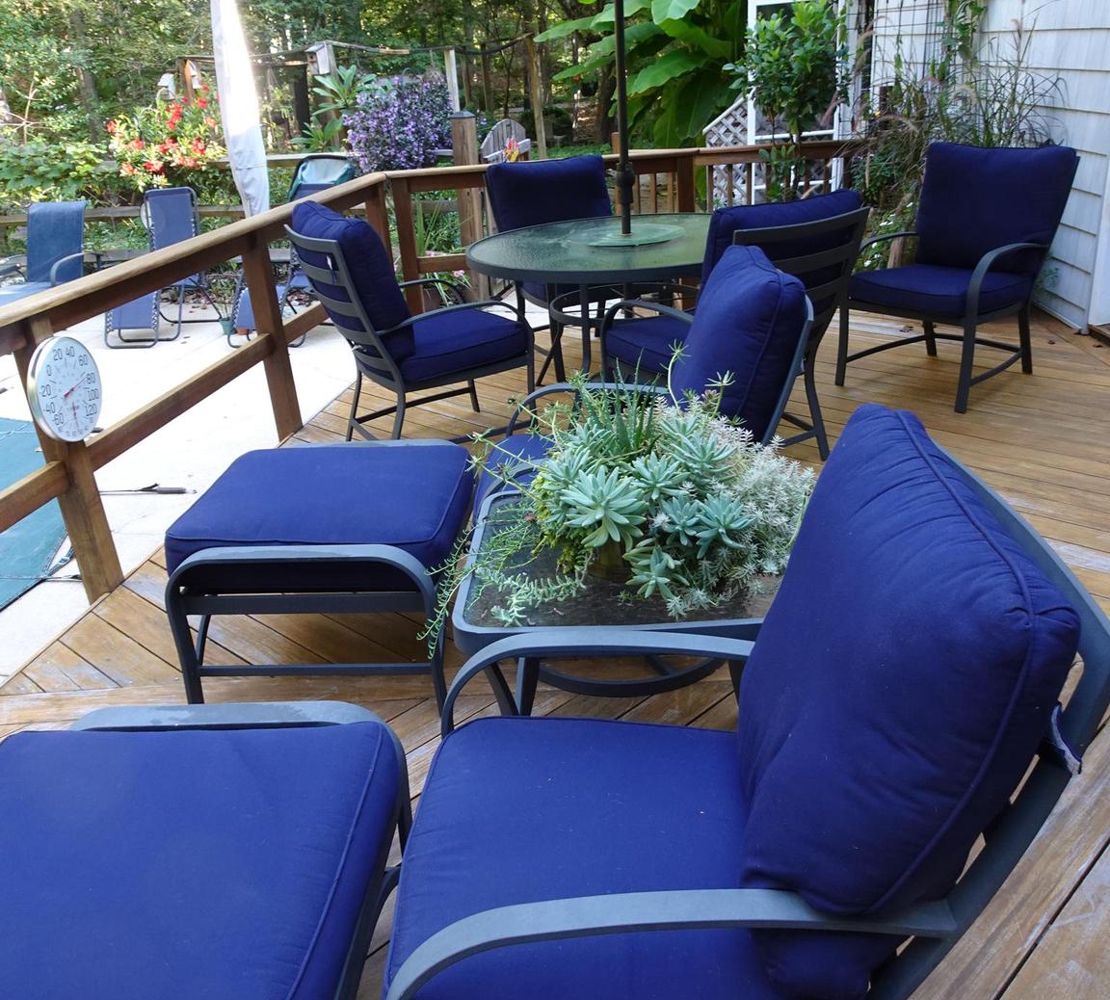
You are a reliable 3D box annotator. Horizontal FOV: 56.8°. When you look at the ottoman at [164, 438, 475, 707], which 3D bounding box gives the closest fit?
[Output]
[{"bbox_3d":[-0.553,0.190,2.724,0.650,0.475,0.680,-2,24,6],"label":"ottoman"}]

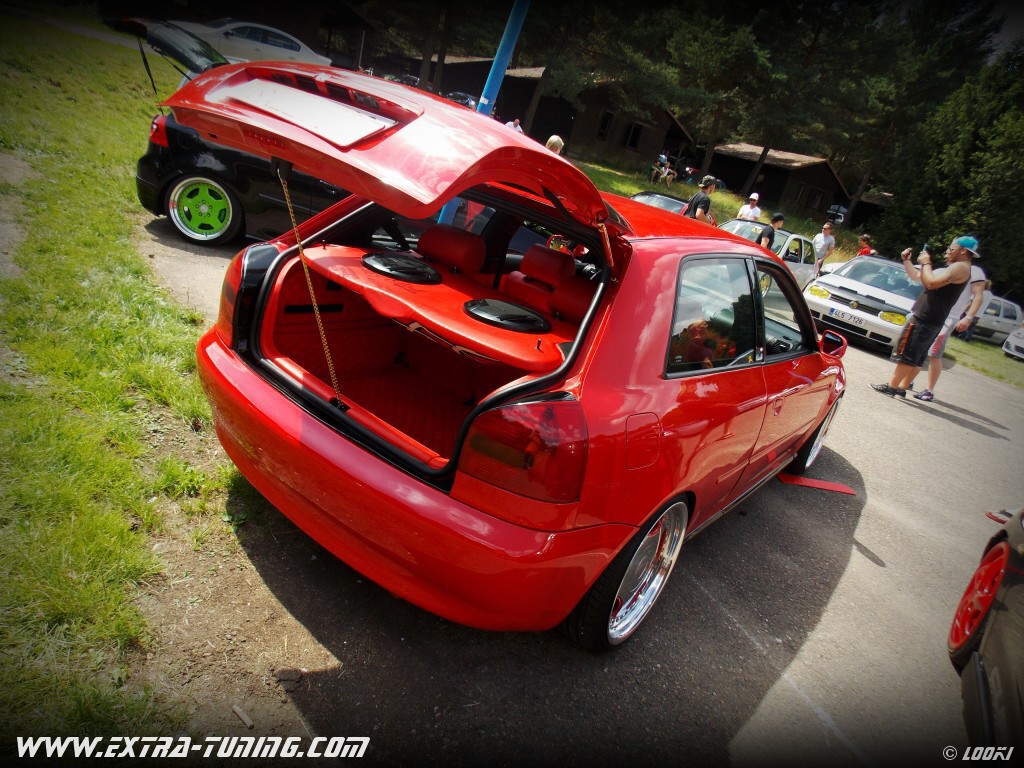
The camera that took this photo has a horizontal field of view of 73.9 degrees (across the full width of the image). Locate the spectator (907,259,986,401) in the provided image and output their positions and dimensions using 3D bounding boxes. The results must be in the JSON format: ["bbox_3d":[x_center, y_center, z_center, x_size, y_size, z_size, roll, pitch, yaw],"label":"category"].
[{"bbox_3d":[4.842,-0.732,7.600,0.500,1.740,0.520,16,18,3],"label":"spectator"}]

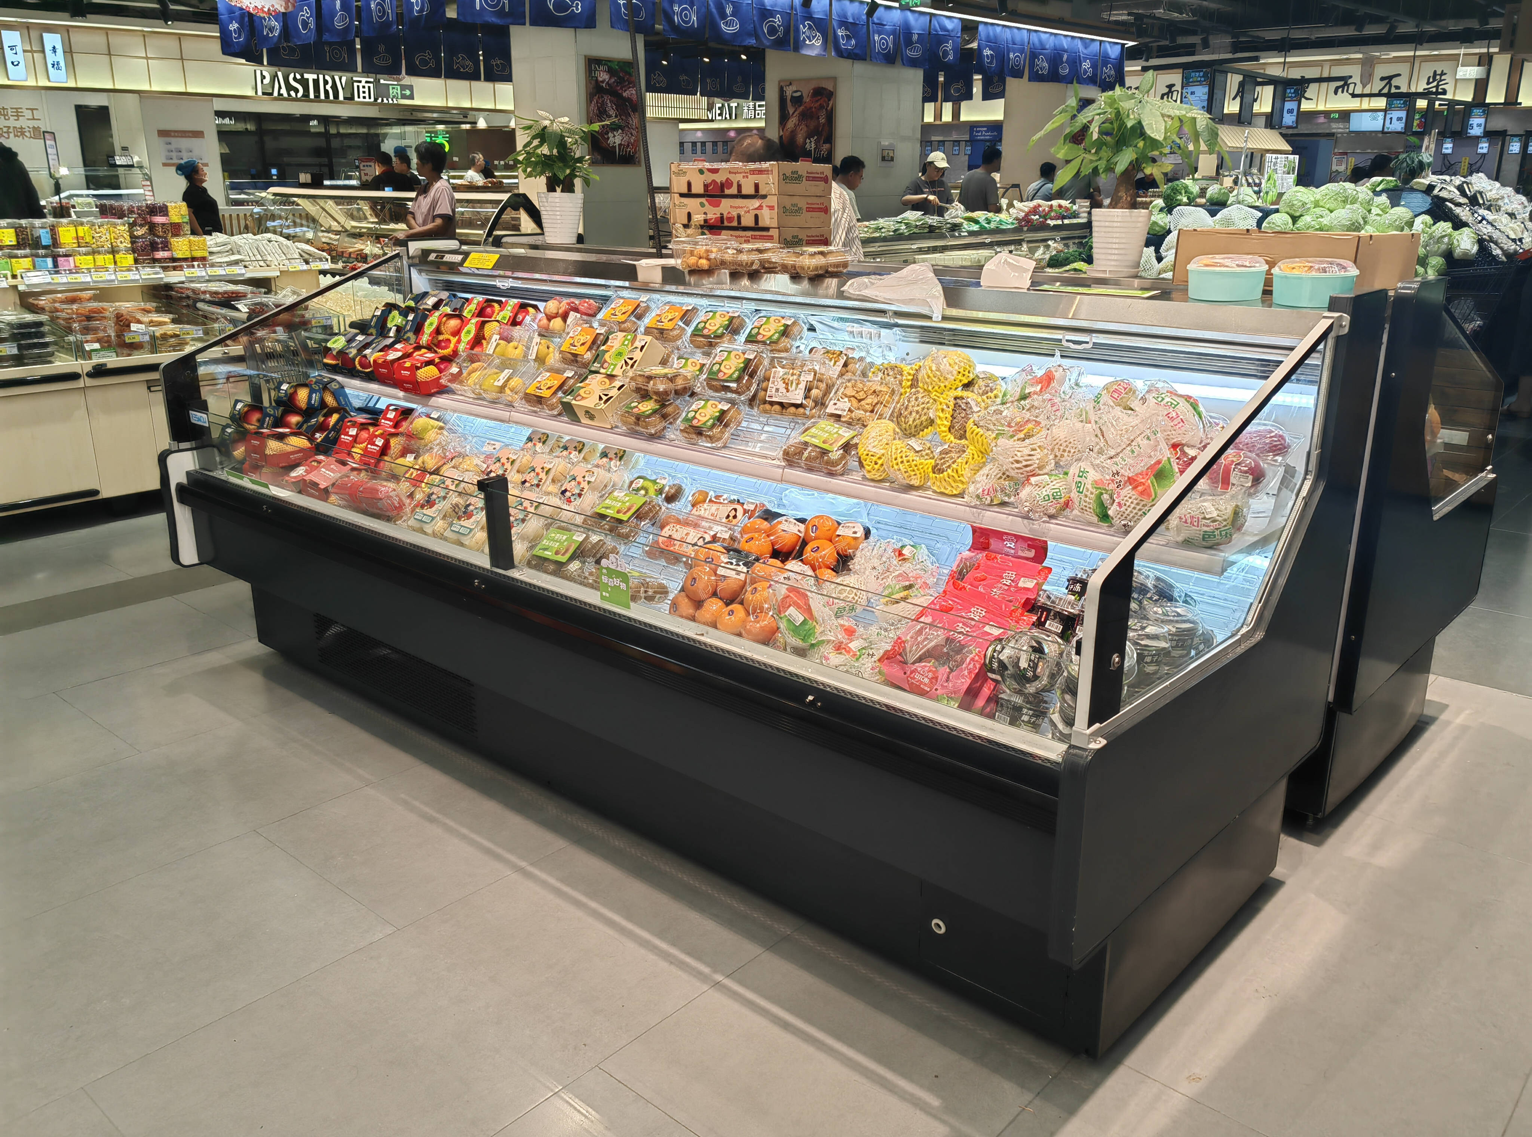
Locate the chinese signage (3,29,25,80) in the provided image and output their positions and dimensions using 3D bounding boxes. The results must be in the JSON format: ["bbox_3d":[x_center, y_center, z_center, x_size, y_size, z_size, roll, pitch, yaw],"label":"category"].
[{"bbox_3d":[-8.734,-5.960,13.895,0.191,0.531,0.080,-16,24,-41],"label":"chinese signage"}]

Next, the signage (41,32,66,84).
[{"bbox_3d":[-7.926,-5.680,13.300,0.172,0.504,0.060,-10,20,-30],"label":"signage"}]

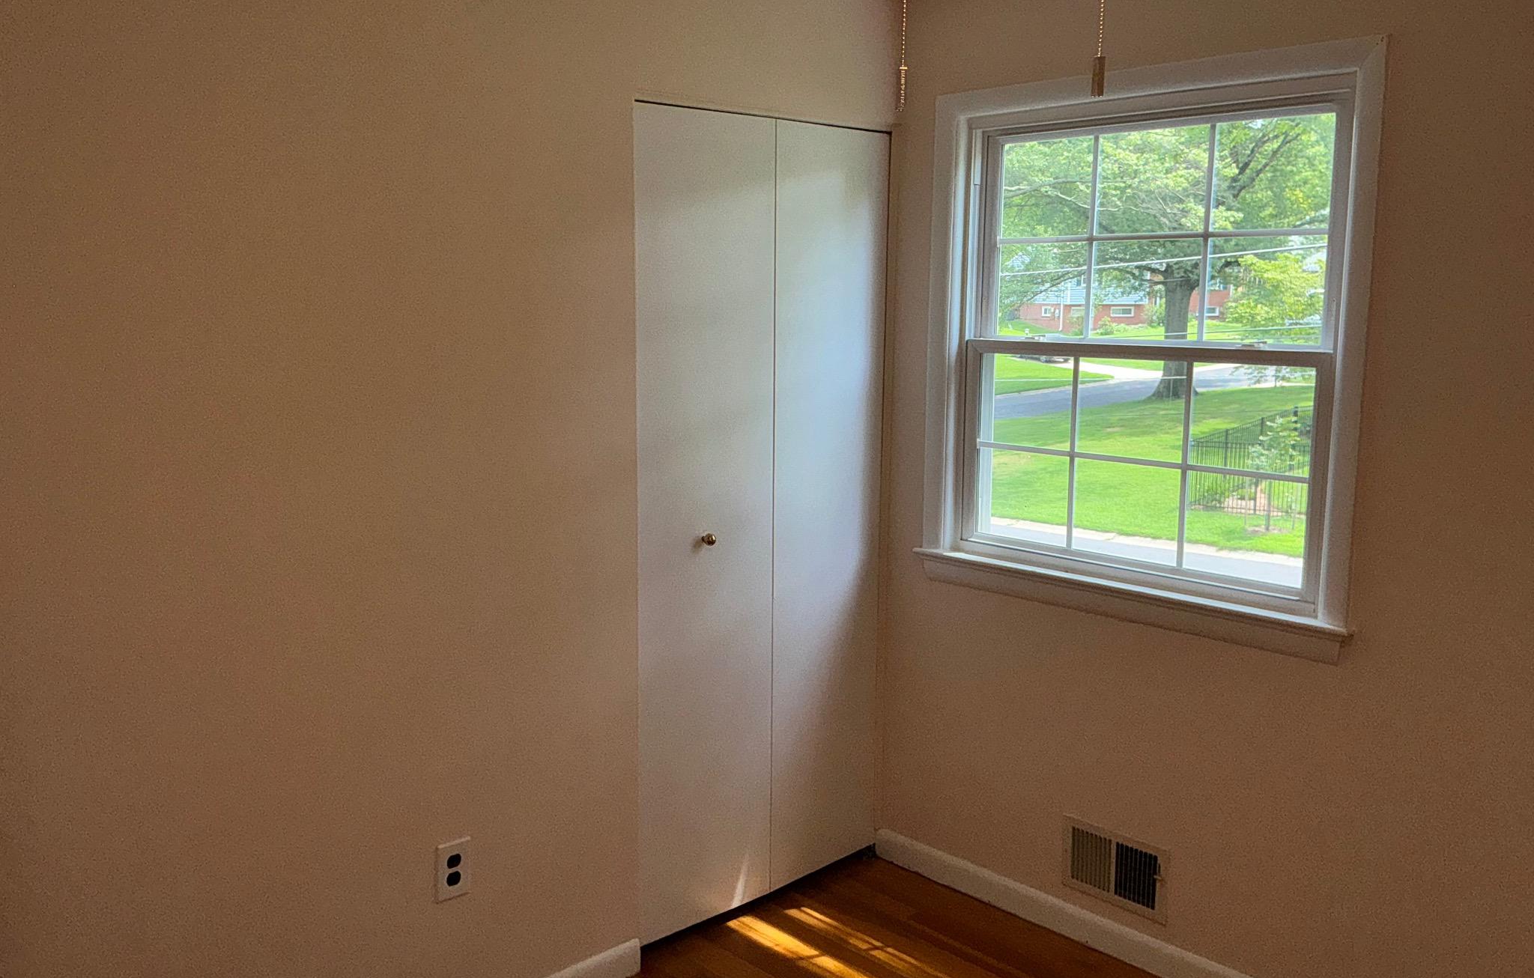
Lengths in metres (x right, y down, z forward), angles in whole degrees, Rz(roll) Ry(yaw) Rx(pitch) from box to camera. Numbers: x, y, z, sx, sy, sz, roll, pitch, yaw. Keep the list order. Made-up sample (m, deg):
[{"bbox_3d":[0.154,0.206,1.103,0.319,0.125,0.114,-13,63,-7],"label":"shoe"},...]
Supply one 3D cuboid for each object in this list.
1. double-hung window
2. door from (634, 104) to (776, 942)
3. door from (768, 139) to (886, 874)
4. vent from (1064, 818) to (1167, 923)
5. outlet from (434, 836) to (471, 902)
[{"bbox_3d":[0.843,-0.327,2.961,0.110,1.288,1.170,-8,12,-43],"label":"double-hung window"},{"bbox_3d":[-0.154,0.116,3.082,0.444,2.025,0.040,-8,12,-43],"label":"door"},{"bbox_3d":[0.159,0.067,3.384,0.432,2.032,0.035,-8,12,-43],"label":"door"},{"bbox_3d":[0.864,0.951,3.098,0.020,0.191,0.295,-8,12,-43],"label":"vent"},{"bbox_3d":[-0.668,0.821,2.664,0.082,0.127,0.012,-8,12,-43],"label":"outlet"}]

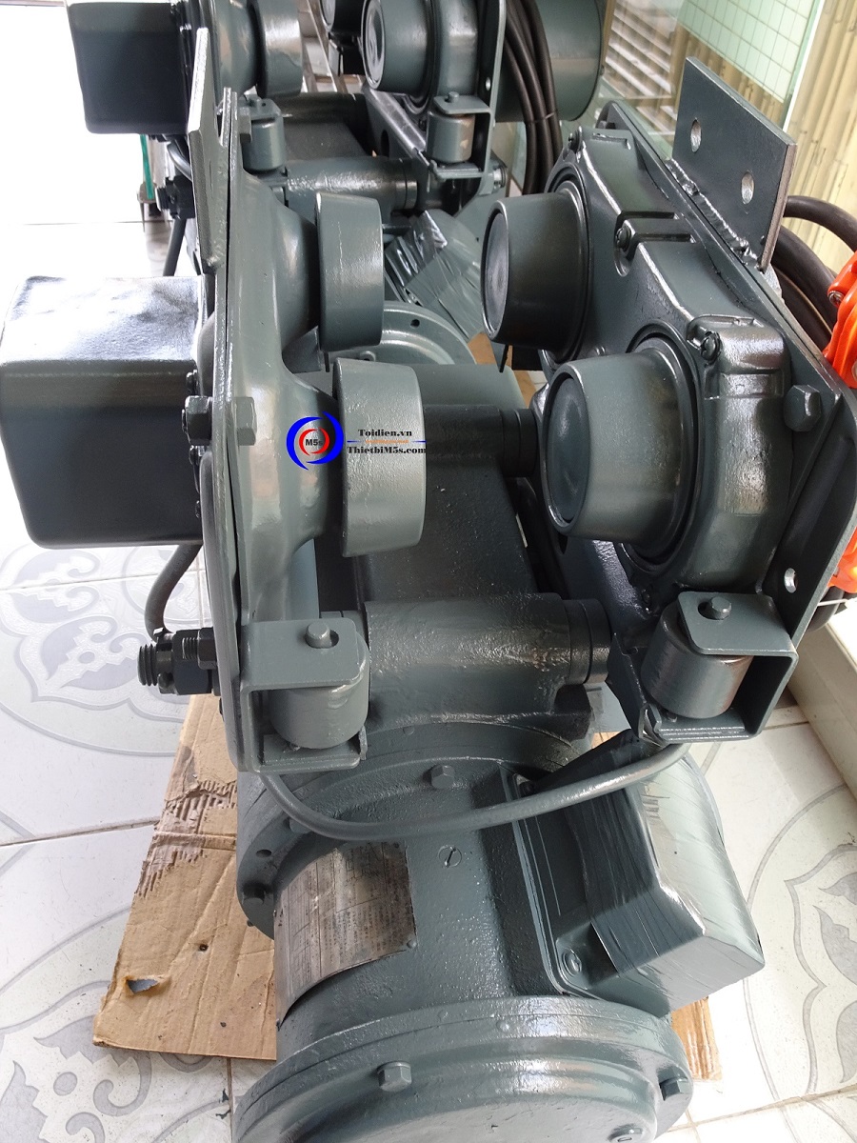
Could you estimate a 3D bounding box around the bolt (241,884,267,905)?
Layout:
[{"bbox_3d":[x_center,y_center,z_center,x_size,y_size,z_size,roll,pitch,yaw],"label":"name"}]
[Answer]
[{"bbox_3d":[-0.118,0.217,0.623,0.015,0.014,0.008,-2,41,-8],"label":"bolt"}]

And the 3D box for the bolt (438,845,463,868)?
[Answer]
[{"bbox_3d":[0.013,0.165,0.534,0.013,0.005,0.013,-2,41,-8],"label":"bolt"}]

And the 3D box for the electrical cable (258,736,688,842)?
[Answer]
[{"bbox_3d":[0.028,0.125,0.516,0.249,0.081,0.064,-2,43,-8],"label":"electrical cable"}]

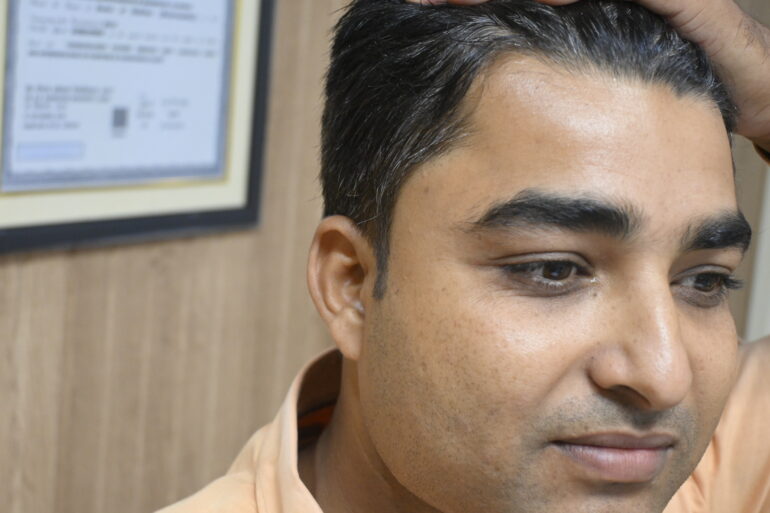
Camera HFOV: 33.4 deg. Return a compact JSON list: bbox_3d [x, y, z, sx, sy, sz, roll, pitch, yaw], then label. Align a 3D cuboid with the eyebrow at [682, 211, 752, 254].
[{"bbox_3d":[0.134,-0.010,0.512,0.047,0.017,0.014,2,5,-40],"label":"eyebrow"}]

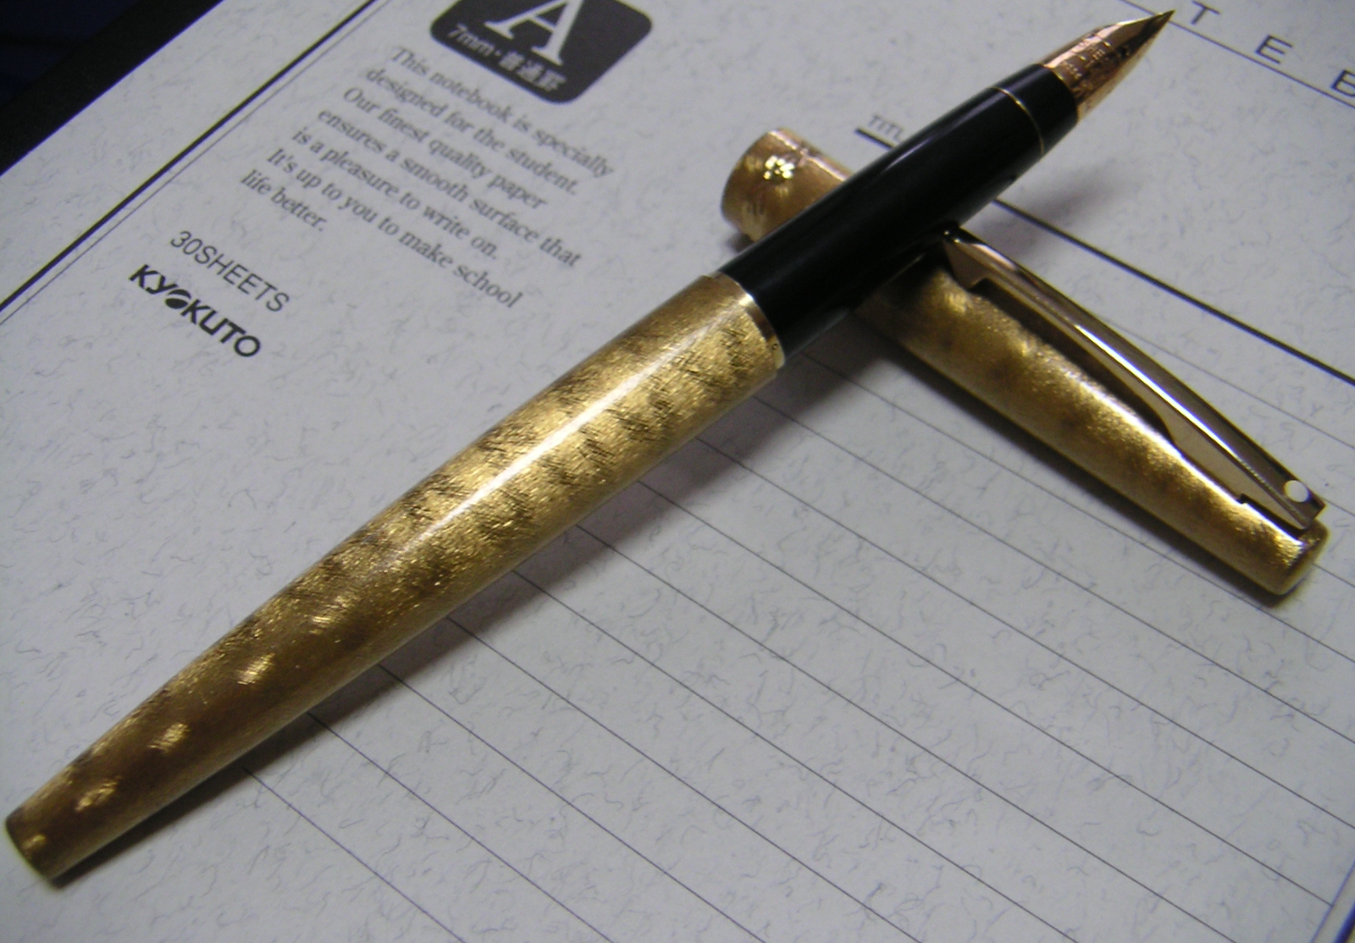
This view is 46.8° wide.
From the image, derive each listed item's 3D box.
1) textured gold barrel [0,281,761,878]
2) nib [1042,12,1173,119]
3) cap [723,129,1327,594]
[{"bbox_3d":[-0.022,0.008,0.127,0.073,0.011,0.011,-37,93,-12],"label":"textured gold barrel"},{"bbox_3d":[0.041,-0.039,0.145,0.016,0.006,0.006,-37,93,-12],"label":"nib"},{"bbox_3d":[0.031,-0.011,0.143,0.062,0.014,0.011,39,51,20],"label":"cap"}]

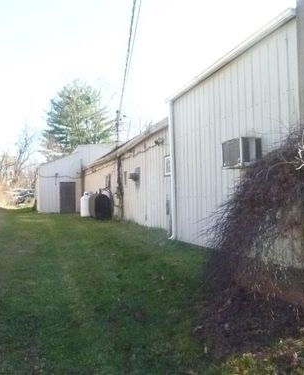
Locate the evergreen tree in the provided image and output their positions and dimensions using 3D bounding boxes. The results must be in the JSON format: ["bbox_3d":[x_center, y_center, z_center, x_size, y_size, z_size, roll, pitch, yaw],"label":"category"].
[{"bbox_3d":[-8.476,-5.089,46.851,8.484,14.583,8.484,-1,-1,0],"label":"evergreen tree"}]

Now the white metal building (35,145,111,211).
[{"bbox_3d":[-5.561,-0.528,28.608,4.798,4.381,5.000,-1,-1,-16],"label":"white metal building"}]

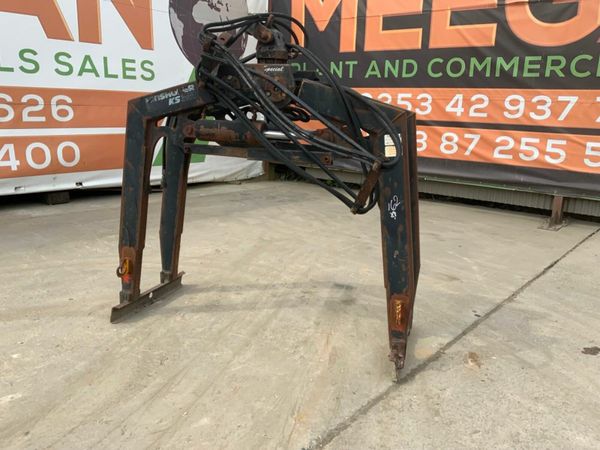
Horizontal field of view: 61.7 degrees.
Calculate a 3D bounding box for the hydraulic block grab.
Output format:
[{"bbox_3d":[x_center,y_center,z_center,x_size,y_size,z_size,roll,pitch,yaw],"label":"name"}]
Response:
[{"bbox_3d":[-0.173,-0.267,3.058,1.854,1.893,0.813,7,14,19],"label":"hydraulic block grab"}]

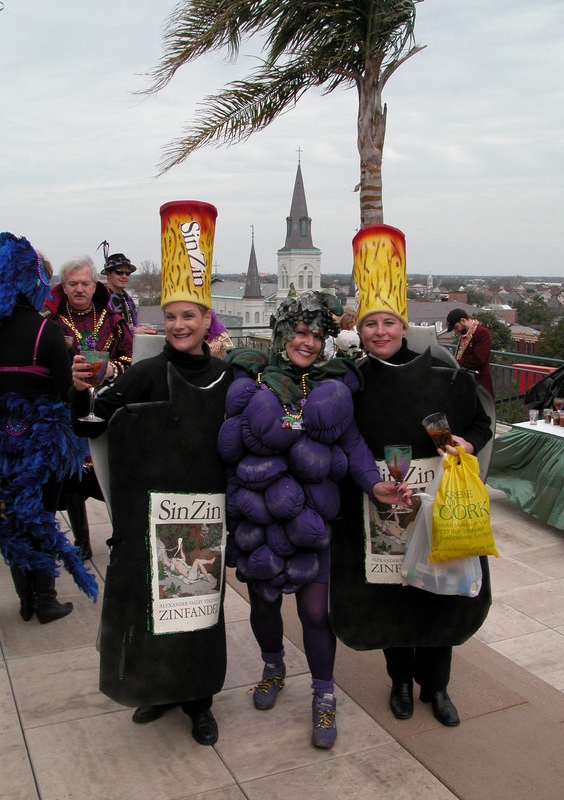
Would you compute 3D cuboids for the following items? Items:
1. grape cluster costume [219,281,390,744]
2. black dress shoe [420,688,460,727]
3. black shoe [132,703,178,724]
[{"bbox_3d":[0.070,0.428,2.893,0.580,1.650,0.500,0,9,2],"label":"grape cluster costume"},{"bbox_3d":[0.622,1.173,3.107,0.095,0.110,0.250,-3,9,-16],"label":"black dress shoe"},{"bbox_3d":[-0.455,1.179,3.103,0.260,0.100,0.100,-7,12,-38],"label":"black shoe"}]

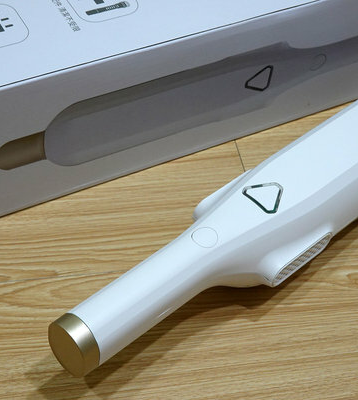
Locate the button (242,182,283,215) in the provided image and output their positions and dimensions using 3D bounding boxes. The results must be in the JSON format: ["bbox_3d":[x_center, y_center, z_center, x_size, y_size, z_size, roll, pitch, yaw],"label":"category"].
[{"bbox_3d":[0.063,-0.003,0.647,0.029,0.004,0.030,-32,56,-32],"label":"button"}]

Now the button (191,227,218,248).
[{"bbox_3d":[0.018,0.026,0.614,0.018,0.004,0.018,4,43,-4],"label":"button"}]

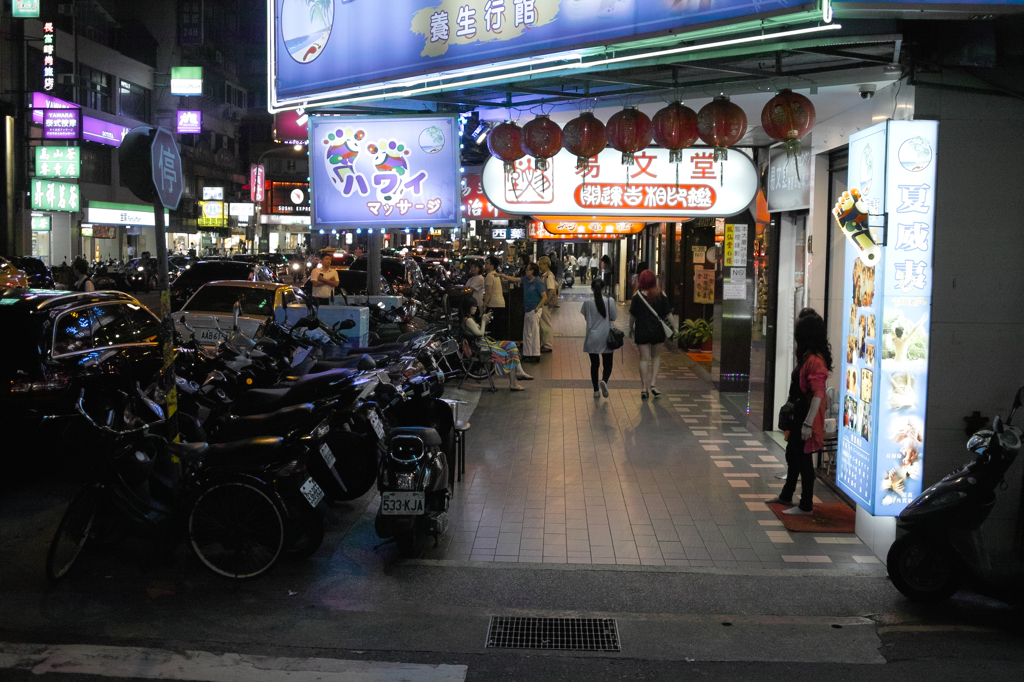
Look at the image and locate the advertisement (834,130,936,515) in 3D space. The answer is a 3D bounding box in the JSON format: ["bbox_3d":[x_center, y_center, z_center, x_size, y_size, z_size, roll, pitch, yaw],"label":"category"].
[{"bbox_3d":[2.351,-0.150,7.368,0.310,2.360,0.890,1,5,2],"label":"advertisement"}]

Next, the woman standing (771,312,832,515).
[{"bbox_3d":[2.219,0.527,8.918,0.480,1.520,0.450,2,5,14],"label":"woman standing"}]

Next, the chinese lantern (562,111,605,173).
[{"bbox_3d":[0.553,-1.507,8.850,0.345,0.435,0.345,1,5,2],"label":"chinese lantern"}]

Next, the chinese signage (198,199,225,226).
[{"bbox_3d":[-17.012,-7.190,66.000,1.420,1.480,0.280,1,5,2],"label":"chinese signage"}]

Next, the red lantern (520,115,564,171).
[{"bbox_3d":[0.210,-1.417,8.300,0.300,0.395,0.300,1,5,2],"label":"red lantern"}]

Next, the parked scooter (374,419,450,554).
[{"bbox_3d":[-0.612,0.805,7.939,0.640,1.050,1.720,1,5,2],"label":"parked scooter"}]

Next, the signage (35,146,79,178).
[{"bbox_3d":[-16.299,-6.401,41.807,1.620,1.104,0.220,1,5,2],"label":"signage"}]

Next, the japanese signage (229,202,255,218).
[{"bbox_3d":[-16.444,-7.978,71.000,1.500,0.850,0.250,1,5,2],"label":"japanese signage"}]

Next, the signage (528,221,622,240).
[{"bbox_3d":[2.004,-3.460,36.500,2.950,0.620,0.250,1,5,2],"label":"signage"}]

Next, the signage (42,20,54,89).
[{"bbox_3d":[-16.507,-10.168,41.518,0.409,2.474,0.220,1,5,2],"label":"signage"}]

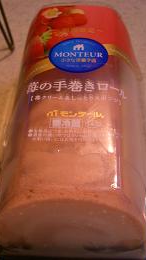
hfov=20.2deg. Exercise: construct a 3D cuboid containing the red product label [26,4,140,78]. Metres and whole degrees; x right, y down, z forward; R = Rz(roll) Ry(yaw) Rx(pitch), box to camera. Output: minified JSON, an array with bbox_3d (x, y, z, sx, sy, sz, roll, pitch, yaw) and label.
[{"bbox_3d":[0.008,-0.056,0.274,0.083,0.028,0.072,2,49,2],"label":"red product label"}]

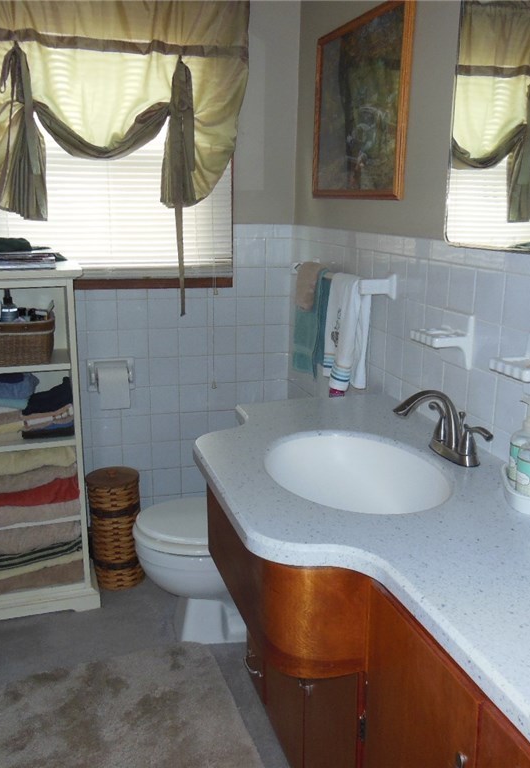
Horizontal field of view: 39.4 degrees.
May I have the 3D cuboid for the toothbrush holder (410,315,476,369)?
[{"bbox_3d":[0.396,-0.102,1.687,0.097,0.120,0.130,-3,14,-16],"label":"toothbrush holder"}]

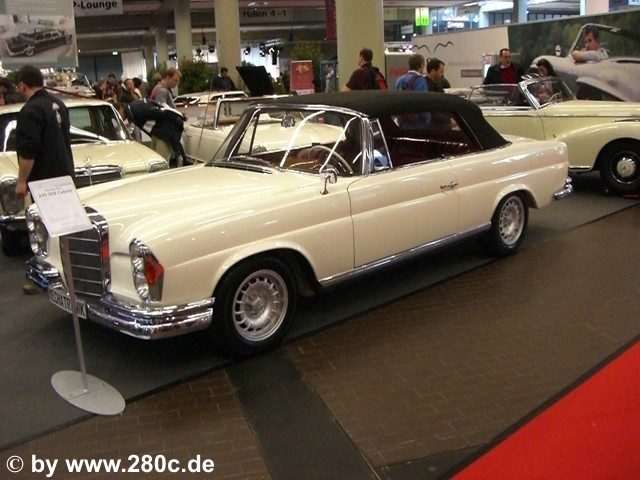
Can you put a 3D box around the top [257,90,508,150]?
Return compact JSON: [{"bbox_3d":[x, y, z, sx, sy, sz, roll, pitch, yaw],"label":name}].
[{"bbox_3d":[0.608,-0.991,5.977,2.000,0.540,1.420,-16,19,-41],"label":"top"}]

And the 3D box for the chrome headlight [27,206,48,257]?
[{"bbox_3d":[-1.909,-0.057,4.780,0.170,0.375,0.230,-16,19,-41],"label":"chrome headlight"}]

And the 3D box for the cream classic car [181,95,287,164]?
[{"bbox_3d":[-0.859,-1.474,10.167,1.770,1.300,4.300,-9,16,-22],"label":"cream classic car"}]

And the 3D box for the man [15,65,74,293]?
[{"bbox_3d":[-2.217,-0.505,5.736,0.420,1.790,0.520,3,16,21],"label":"man"}]

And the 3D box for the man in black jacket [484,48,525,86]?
[{"bbox_3d":[2.751,-1.951,10.520,0.560,1.760,0.340,-3,15,-3],"label":"man in black jacket"}]

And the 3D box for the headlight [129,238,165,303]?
[{"bbox_3d":[-0.909,0.164,3.740,0.170,0.375,0.230,-16,19,-41],"label":"headlight"}]

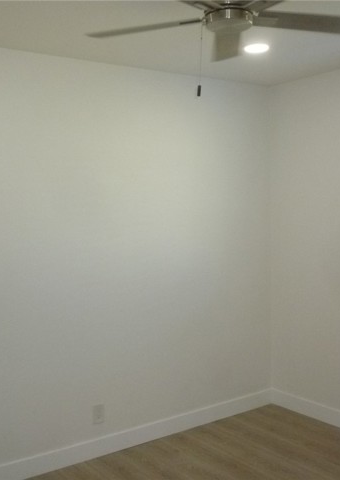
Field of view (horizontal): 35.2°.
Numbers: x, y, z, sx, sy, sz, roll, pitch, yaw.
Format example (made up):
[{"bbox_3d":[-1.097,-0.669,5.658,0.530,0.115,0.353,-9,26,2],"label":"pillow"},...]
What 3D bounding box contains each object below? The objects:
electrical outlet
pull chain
[{"bbox_3d":[-0.443,1.089,3.344,0.075,0.117,0.010,-4,5,-34],"label":"electrical outlet"},{"bbox_3d":[0.110,-0.653,1.946,0.017,0.259,0.015,-1,4,4],"label":"pull chain"}]

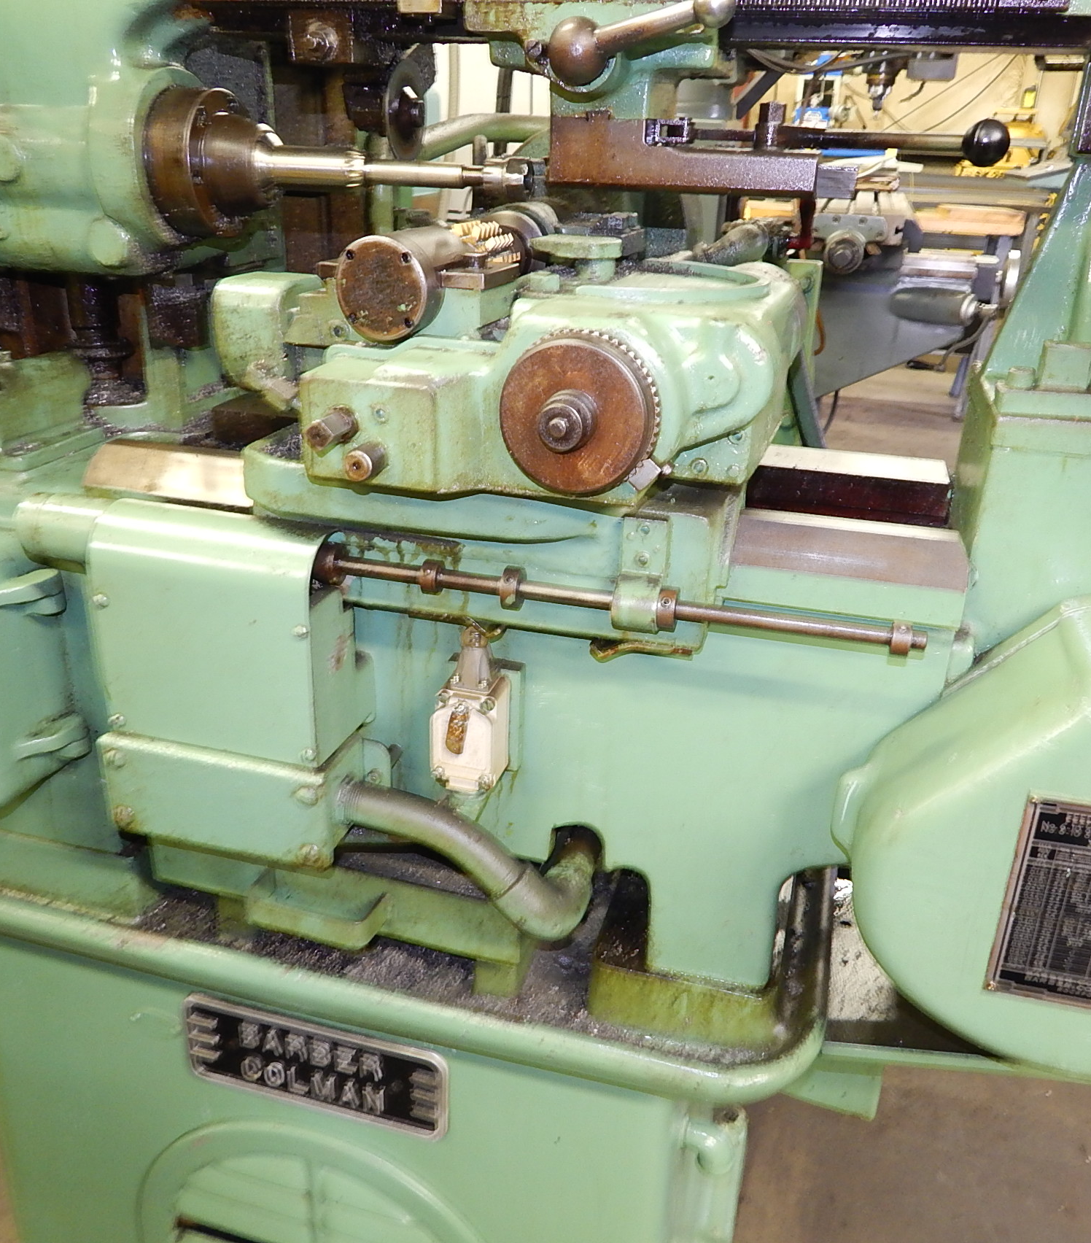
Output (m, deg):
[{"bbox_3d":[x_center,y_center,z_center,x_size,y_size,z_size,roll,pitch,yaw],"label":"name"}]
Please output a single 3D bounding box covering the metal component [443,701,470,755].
[{"bbox_3d":[-0.058,0.070,0.724,0.012,0.039,0.006,15,24,10],"label":"metal component"}]

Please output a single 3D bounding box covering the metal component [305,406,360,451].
[{"bbox_3d":[-0.126,-0.115,0.661,0.019,0.019,0.050,8,23,13],"label":"metal component"}]

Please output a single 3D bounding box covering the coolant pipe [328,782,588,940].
[{"bbox_3d":[-0.057,0.159,0.841,0.183,0.095,0.135,8,23,13],"label":"coolant pipe"}]

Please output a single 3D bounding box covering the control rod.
[{"bbox_3d":[0.030,-0.015,0.713,0.413,0.024,0.024,8,23,13],"label":"control rod"}]

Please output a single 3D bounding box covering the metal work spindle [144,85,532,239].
[{"bbox_3d":[-0.169,-0.371,0.902,0.329,0.116,0.116,8,23,13],"label":"metal work spindle"}]

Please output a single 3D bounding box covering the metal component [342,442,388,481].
[{"bbox_3d":[-0.108,-0.098,0.671,0.019,0.019,0.031,8,23,13],"label":"metal component"}]

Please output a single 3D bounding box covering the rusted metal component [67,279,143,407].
[{"bbox_3d":[-0.410,-0.258,1.023,0.067,0.118,0.067,8,23,13],"label":"rusted metal component"}]

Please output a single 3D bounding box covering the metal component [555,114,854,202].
[{"bbox_3d":[0.113,-0.350,0.826,0.213,0.050,0.056,8,23,13],"label":"metal component"}]

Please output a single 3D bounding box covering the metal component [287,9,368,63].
[{"bbox_3d":[-0.179,-0.488,0.924,0.062,0.038,0.056,8,23,13],"label":"metal component"}]

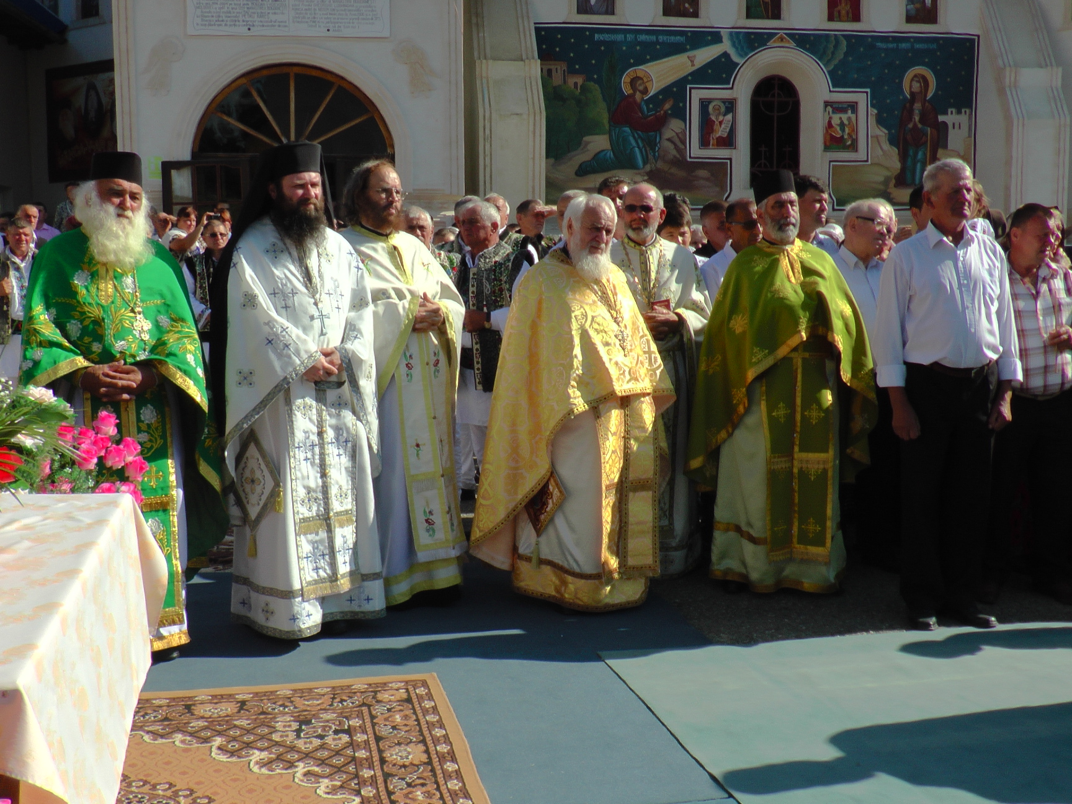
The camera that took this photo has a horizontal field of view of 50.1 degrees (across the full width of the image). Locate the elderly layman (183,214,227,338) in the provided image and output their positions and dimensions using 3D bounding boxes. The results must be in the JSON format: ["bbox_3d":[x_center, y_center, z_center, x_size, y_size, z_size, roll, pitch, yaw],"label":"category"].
[{"bbox_3d":[-2.252,-0.420,7.993,0.520,1.730,0.340,-3,6,-28],"label":"elderly layman"}]

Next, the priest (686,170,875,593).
[{"bbox_3d":[1.034,-0.112,4.839,0.760,1.750,0.540,-1,7,-6],"label":"priest"}]

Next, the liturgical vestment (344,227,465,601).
[{"bbox_3d":[-0.532,0.030,4.619,0.550,1.470,0.460,-4,6,-40],"label":"liturgical vestment"}]

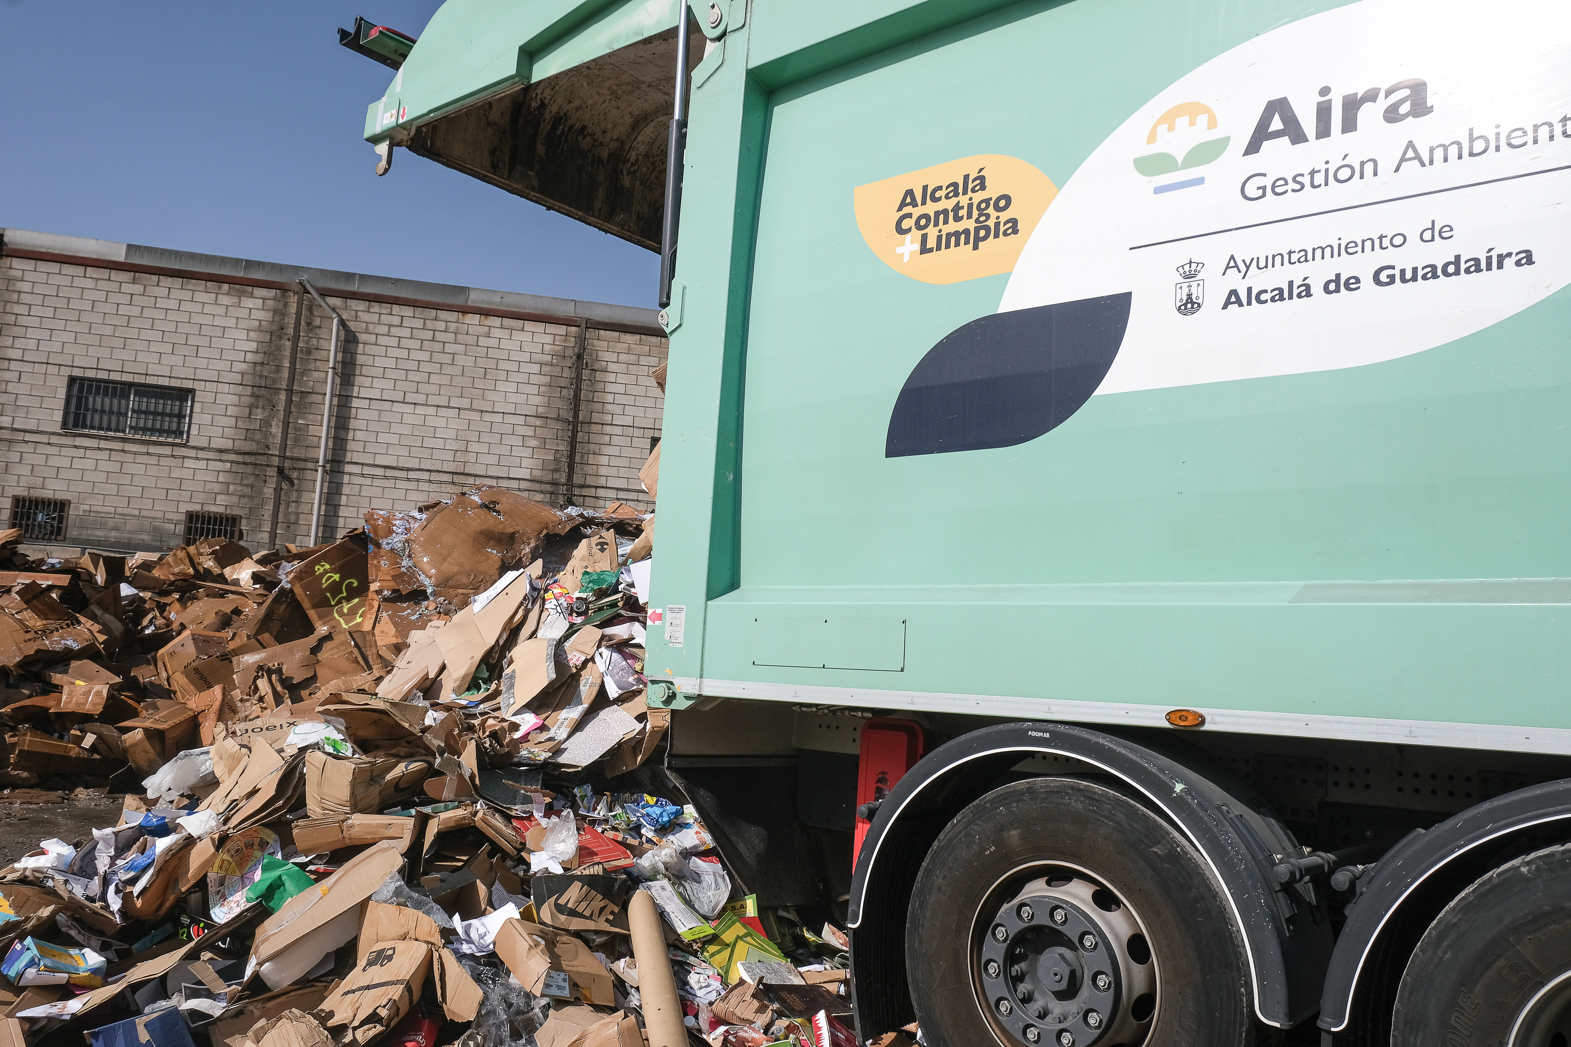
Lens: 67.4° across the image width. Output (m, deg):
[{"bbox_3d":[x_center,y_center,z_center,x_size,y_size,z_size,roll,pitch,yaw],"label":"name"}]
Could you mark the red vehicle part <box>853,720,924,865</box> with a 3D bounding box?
[{"bbox_3d":[0.418,1.059,4.357,0.272,0.665,0.190,-3,-9,38],"label":"red vehicle part"}]

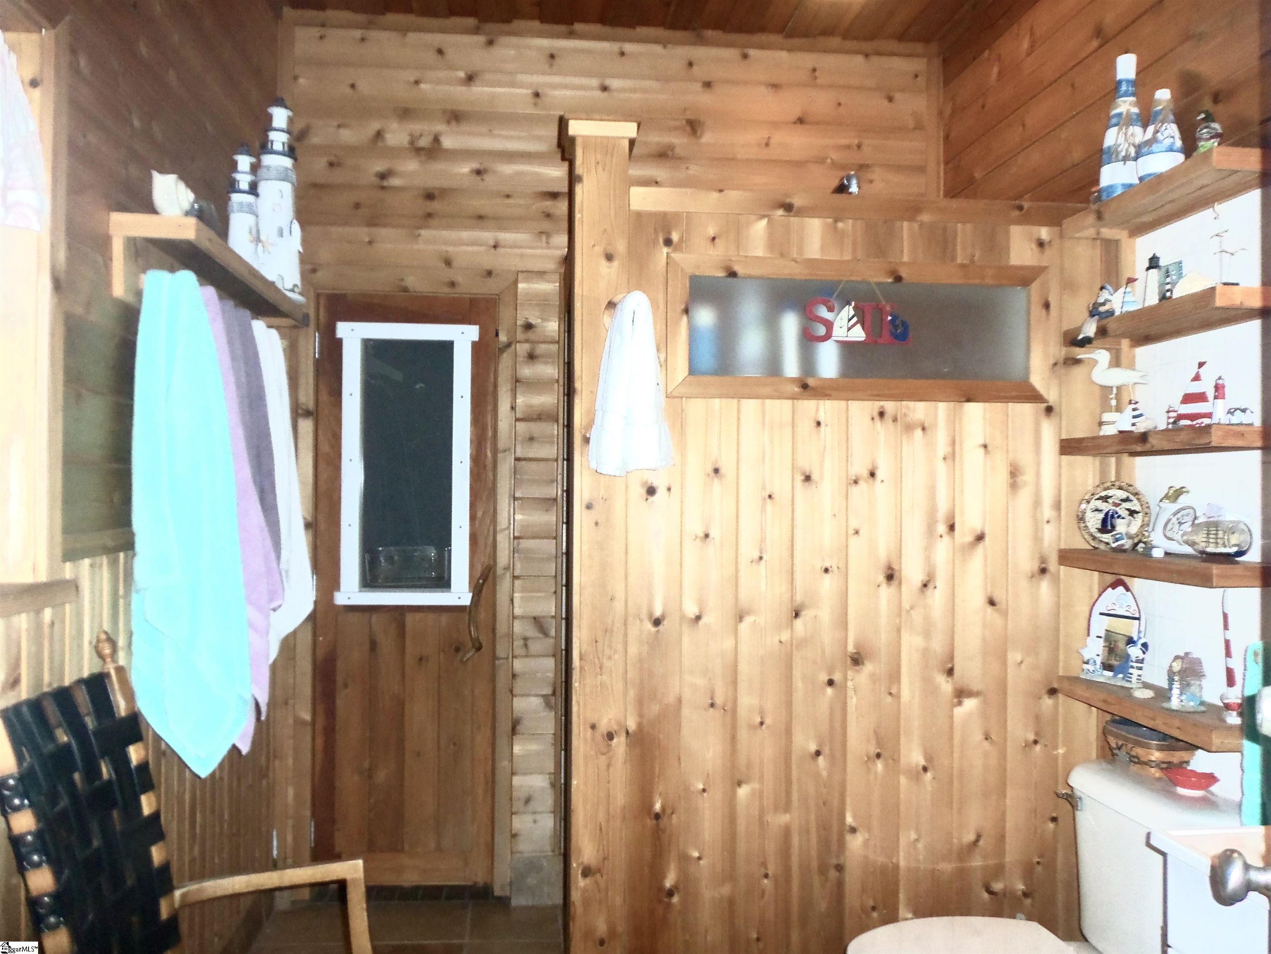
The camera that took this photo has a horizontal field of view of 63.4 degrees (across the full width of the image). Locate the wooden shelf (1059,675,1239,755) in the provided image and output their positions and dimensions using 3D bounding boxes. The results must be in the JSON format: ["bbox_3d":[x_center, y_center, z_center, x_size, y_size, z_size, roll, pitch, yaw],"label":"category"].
[{"bbox_3d":[1.114,0.484,2.150,0.185,0.036,0.542,0,0,-6],"label":"wooden shelf"}]

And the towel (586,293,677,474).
[{"bbox_3d":[-0.009,-0.201,2.253,0.180,0.401,0.100,0,0,-6],"label":"towel"}]

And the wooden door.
[{"bbox_3d":[-0.757,0.372,3.420,0.590,1.955,0.055,1,0,-6],"label":"wooden door"}]

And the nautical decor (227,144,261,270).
[{"bbox_3d":[-0.986,-0.663,2.592,0.090,0.348,0.090,1,0,-24],"label":"nautical decor"}]

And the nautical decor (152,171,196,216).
[{"bbox_3d":[-0.917,-0.553,2.038,0.076,0.095,0.075,1,0,-6],"label":"nautical decor"}]

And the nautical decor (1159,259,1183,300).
[{"bbox_3d":[1.151,-0.411,2.240,0.028,0.109,0.088,1,0,-15],"label":"nautical decor"}]

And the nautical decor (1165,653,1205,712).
[{"bbox_3d":[1.111,0.411,2.082,0.085,0.108,0.075,0,0,31],"label":"nautical decor"}]

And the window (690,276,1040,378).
[{"bbox_3d":[0.521,-0.338,2.380,0.808,0.225,0.040,0,0,-6],"label":"window"}]

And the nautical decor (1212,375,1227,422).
[{"bbox_3d":[1.112,-0.141,1.963,0.026,0.104,0.026,0,0,24],"label":"nautical decor"}]

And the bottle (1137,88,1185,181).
[{"bbox_3d":[1.119,-0.721,2.188,0.090,0.212,0.090,0,-1,24],"label":"bottle"}]

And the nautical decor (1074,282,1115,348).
[{"bbox_3d":[1.002,-0.351,2.244,0.065,0.136,0.052,1,0,-15],"label":"nautical decor"}]

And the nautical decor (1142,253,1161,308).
[{"bbox_3d":[1.118,-0.419,2.223,0.038,0.130,0.038,0,-1,31],"label":"nautical decor"}]

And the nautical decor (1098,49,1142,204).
[{"bbox_3d":[1.105,-0.784,2.321,0.098,0.341,0.098,0,-1,24],"label":"nautical decor"}]

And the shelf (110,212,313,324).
[{"bbox_3d":[-0.963,-0.413,2.440,0.155,0.155,1.010,0,0,-6],"label":"shelf"}]

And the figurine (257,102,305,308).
[{"bbox_3d":[-1.017,-0.788,2.934,0.142,0.579,0.142,1,-1,-25],"label":"figurine"}]

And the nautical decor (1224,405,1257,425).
[{"bbox_3d":[1.160,-0.116,1.972,0.058,0.042,0.030,0,0,5],"label":"nautical decor"}]

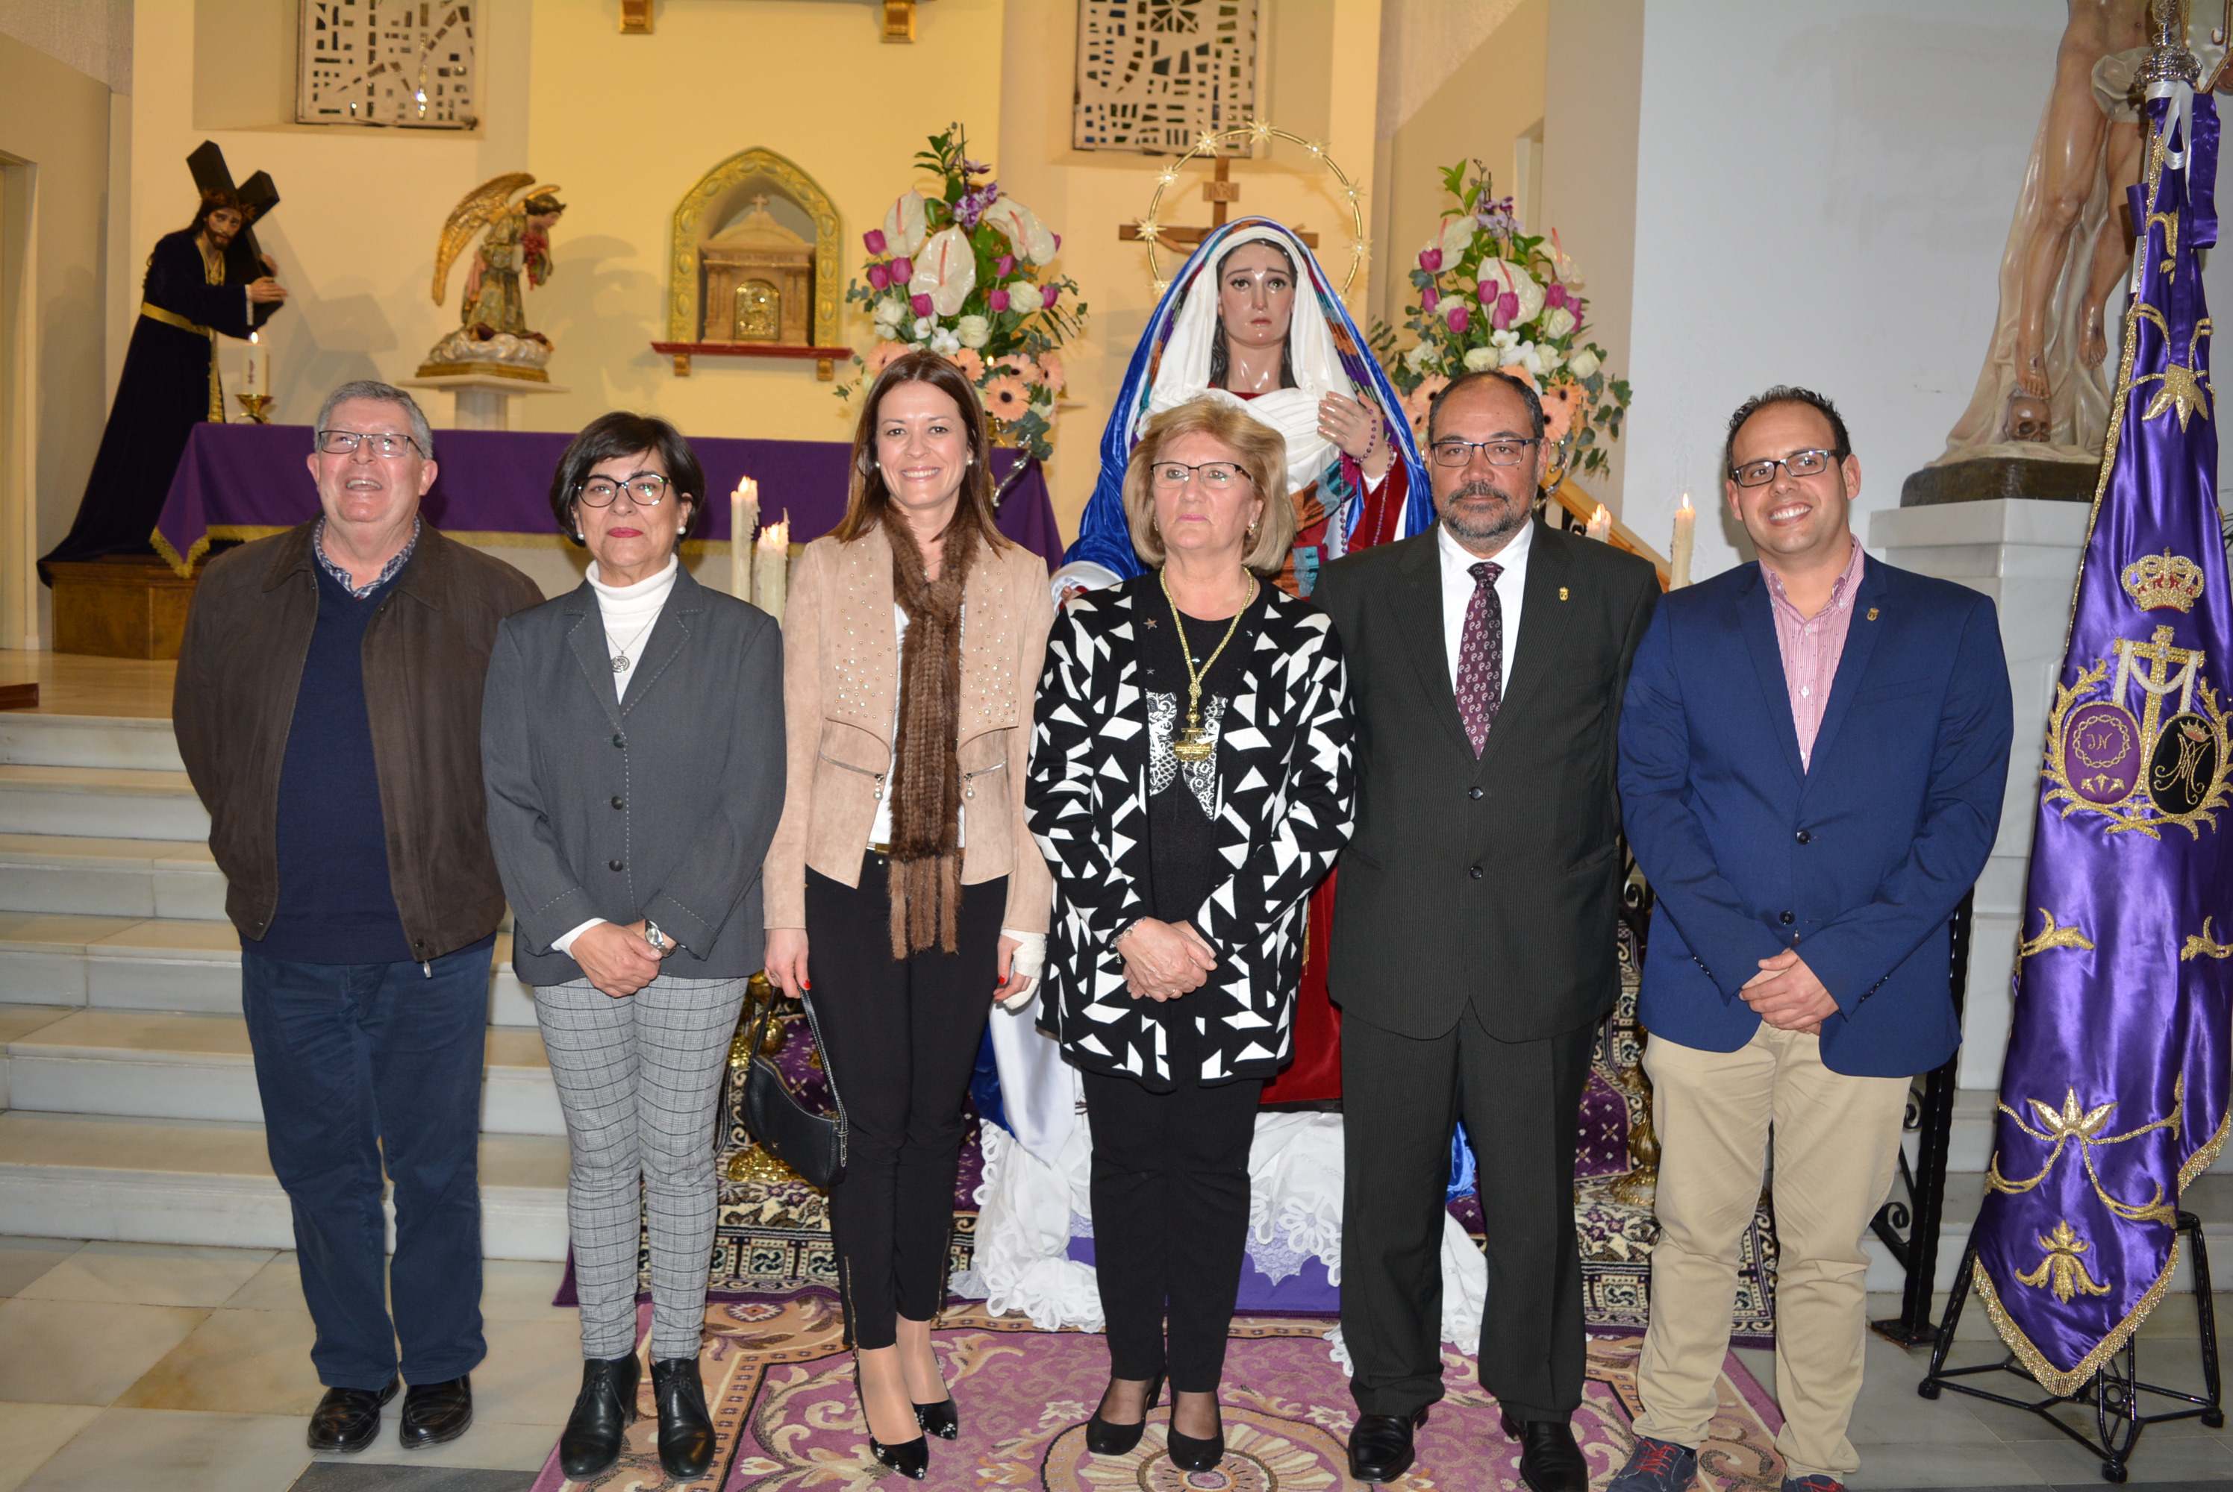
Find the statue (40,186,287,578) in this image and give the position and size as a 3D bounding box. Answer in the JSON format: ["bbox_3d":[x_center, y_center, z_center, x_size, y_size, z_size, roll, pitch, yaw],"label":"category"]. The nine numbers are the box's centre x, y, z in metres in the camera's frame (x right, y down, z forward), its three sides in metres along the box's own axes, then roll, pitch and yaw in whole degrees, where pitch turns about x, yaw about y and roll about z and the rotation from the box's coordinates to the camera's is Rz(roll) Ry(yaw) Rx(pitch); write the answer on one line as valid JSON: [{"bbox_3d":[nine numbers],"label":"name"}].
[{"bbox_3d":[-4.054,-1.564,7.140,1.000,1.700,0.650,4,6,13],"label":"statue"}]

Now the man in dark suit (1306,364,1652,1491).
[{"bbox_3d":[0.578,0.297,2.677,0.530,1.730,0.340,2,6,1],"label":"man in dark suit"}]

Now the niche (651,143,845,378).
[{"bbox_3d":[-1.691,-2.239,7.754,0.920,1.080,0.350,2,6,-2],"label":"niche"}]

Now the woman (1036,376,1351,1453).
[{"bbox_3d":[0.113,0.298,2.692,0.500,1.680,0.340,2,6,0],"label":"woman"}]

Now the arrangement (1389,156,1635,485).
[{"bbox_3d":[0.794,-0.862,3.458,0.500,0.670,0.430,3,6,8],"label":"arrangement"}]

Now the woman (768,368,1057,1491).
[{"bbox_3d":[-0.331,0.265,2.663,0.455,1.730,0.330,2,6,-4],"label":"woman"}]

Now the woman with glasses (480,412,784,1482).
[{"bbox_3d":[-0.749,0.309,2.592,0.470,1.620,0.330,2,6,-7],"label":"woman with glasses"}]

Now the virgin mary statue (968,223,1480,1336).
[{"bbox_3d":[0.201,0.074,3.305,0.910,2.030,0.720,2,6,0],"label":"virgin mary statue"}]

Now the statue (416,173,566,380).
[{"bbox_3d":[-2.755,-2.070,7.383,0.520,0.940,0.520,5,6,22],"label":"statue"}]

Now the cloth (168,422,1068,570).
[{"bbox_3d":[-1.912,-0.989,6.621,3.280,0.480,0.950,2,6,-2],"label":"cloth"}]

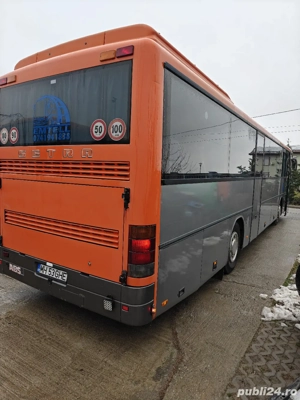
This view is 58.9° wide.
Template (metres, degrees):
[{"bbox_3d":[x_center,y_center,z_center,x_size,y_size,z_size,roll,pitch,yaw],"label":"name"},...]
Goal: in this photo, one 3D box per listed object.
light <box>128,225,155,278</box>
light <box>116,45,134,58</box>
[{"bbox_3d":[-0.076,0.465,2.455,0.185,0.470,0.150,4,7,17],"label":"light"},{"bbox_3d":[-0.218,-1.289,2.304,0.170,0.067,0.040,6,8,32],"label":"light"}]

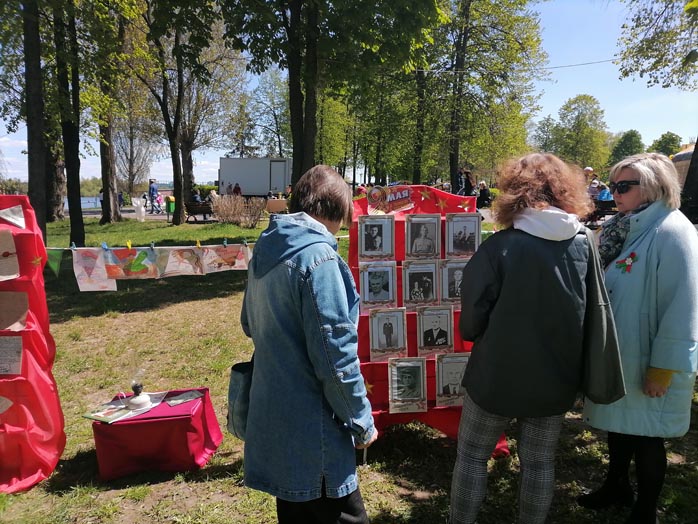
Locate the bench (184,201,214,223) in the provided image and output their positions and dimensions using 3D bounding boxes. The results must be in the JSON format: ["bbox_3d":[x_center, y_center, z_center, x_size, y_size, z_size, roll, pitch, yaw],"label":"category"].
[{"bbox_3d":[-5.938,-2.069,21.700,1.700,0.820,0.650,2,8,15],"label":"bench"}]

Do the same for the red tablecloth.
[{"bbox_3d":[-1.053,0.947,2.930,0.570,0.330,0.430,-1,8,-7],"label":"red tablecloth"}]

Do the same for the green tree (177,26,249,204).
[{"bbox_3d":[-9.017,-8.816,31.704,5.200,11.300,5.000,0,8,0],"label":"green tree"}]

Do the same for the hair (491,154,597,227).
[{"bbox_3d":[0.627,-0.230,1.690,0.310,0.240,0.275,-2,8,-14],"label":"hair"}]

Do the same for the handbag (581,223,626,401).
[{"bbox_3d":[0.847,0.180,1.760,0.140,0.560,0.280,2,8,15],"label":"handbag"}]

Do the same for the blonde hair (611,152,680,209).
[{"bbox_3d":[1.197,-0.325,2.120,0.265,0.230,0.225,0,8,2],"label":"blonde hair"}]

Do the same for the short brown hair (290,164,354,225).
[{"bbox_3d":[-0.089,-0.216,1.700,0.215,0.205,0.190,-7,11,-41],"label":"short brown hair"}]

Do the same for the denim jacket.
[{"bbox_3d":[-0.144,0.293,1.700,0.500,0.860,0.370,8,11,44],"label":"denim jacket"}]

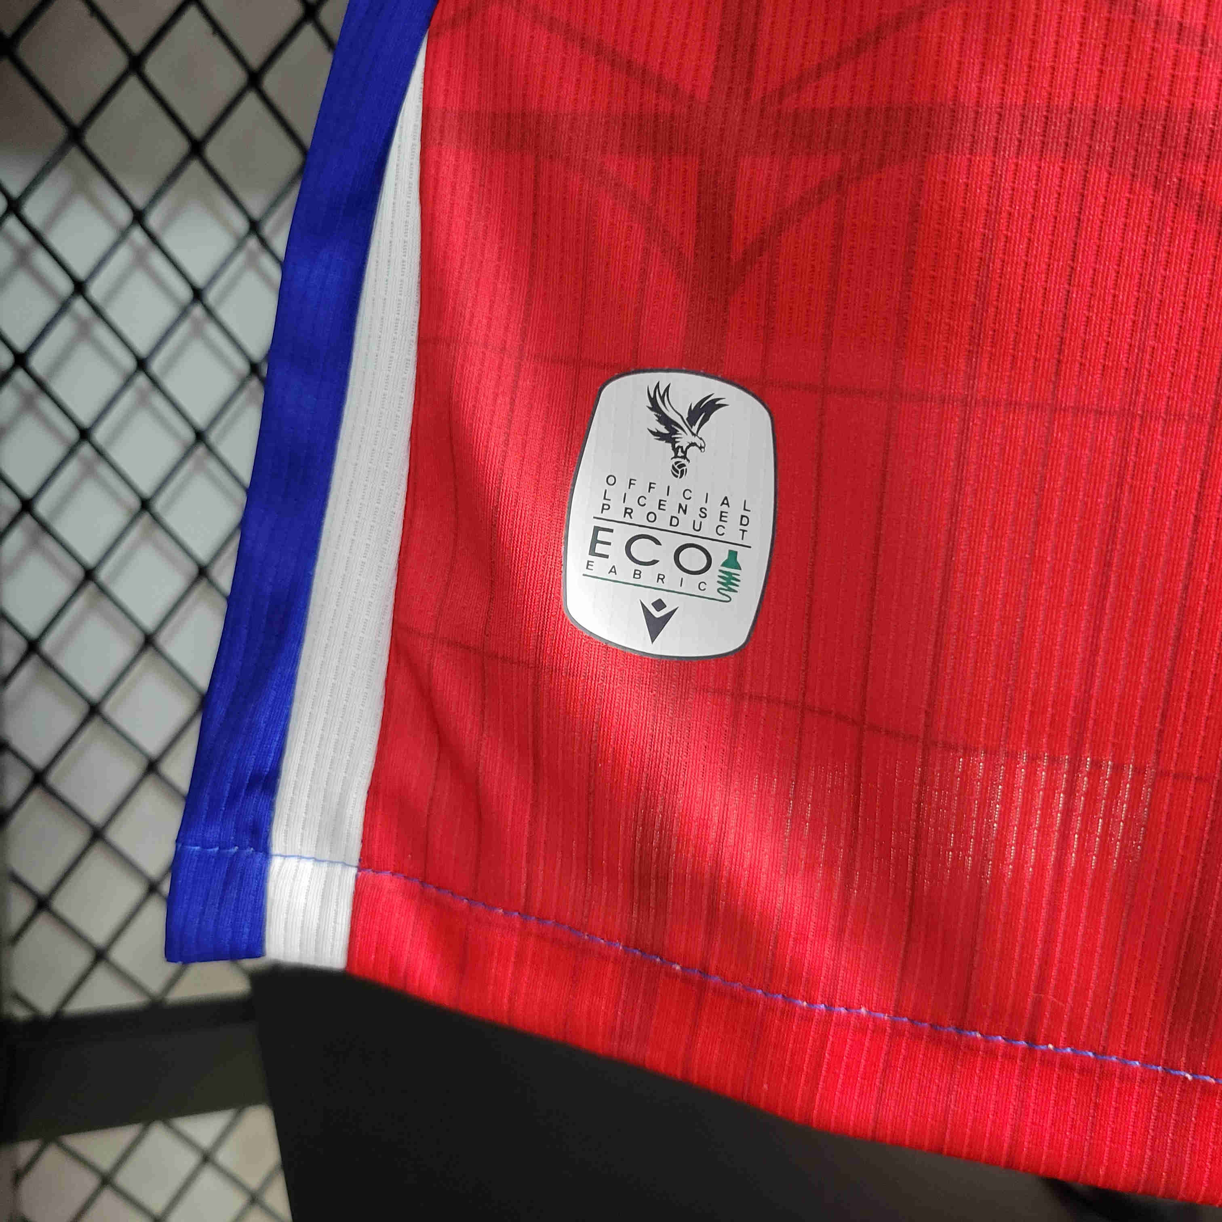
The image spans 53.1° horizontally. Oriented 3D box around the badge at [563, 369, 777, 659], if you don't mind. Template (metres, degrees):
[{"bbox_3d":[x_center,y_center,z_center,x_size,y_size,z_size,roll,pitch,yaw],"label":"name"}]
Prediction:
[{"bbox_3d":[0.012,-0.019,0.250,0.044,0.060,0.002,13,17,20],"label":"badge"}]

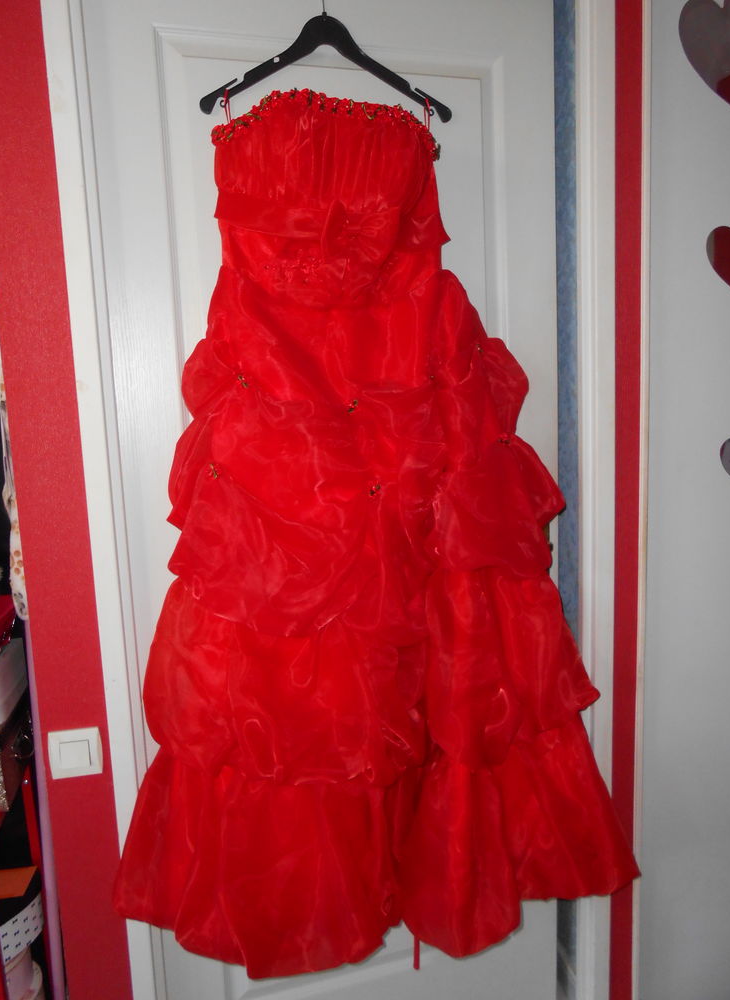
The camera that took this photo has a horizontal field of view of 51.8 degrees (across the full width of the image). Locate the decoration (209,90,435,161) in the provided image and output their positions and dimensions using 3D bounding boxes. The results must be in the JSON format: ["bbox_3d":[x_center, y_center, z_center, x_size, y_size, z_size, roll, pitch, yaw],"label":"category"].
[{"bbox_3d":[-0.061,-0.589,1.185,0.360,0.095,0.090,-4,8,-14],"label":"decoration"}]

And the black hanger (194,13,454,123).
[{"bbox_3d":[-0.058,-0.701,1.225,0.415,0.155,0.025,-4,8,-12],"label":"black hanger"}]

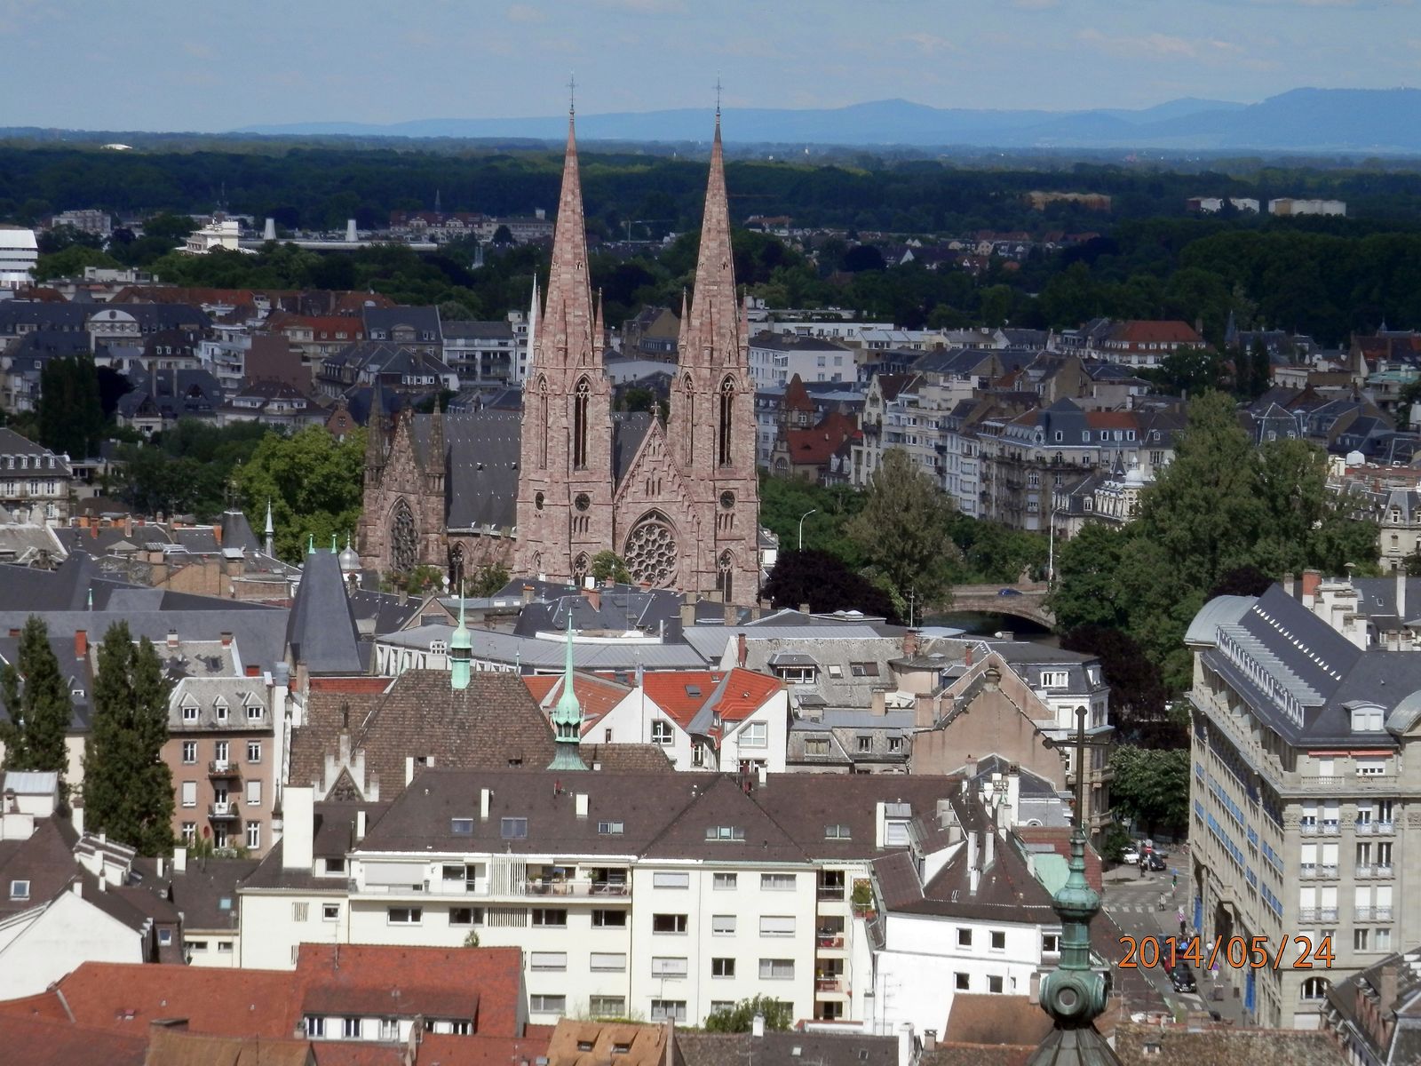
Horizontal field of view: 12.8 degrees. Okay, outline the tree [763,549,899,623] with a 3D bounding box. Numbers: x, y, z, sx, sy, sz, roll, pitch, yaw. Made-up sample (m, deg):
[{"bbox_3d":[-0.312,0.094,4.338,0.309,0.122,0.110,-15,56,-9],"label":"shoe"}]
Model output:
[{"bbox_3d":[15.970,8.910,840.150,18.500,13.760,18.000,1,4,0],"label":"tree"}]

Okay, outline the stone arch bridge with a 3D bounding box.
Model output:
[{"bbox_3d":[36.050,11.500,924.990,28.000,6.000,18.000,-1,4,-22],"label":"stone arch bridge"}]

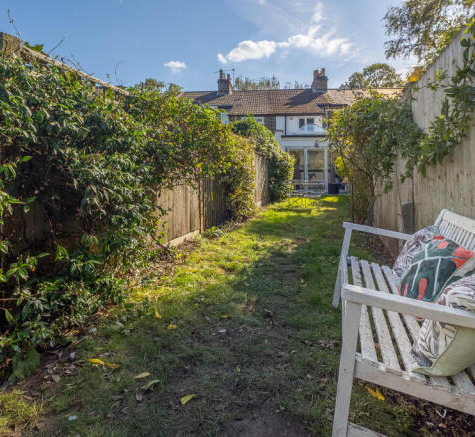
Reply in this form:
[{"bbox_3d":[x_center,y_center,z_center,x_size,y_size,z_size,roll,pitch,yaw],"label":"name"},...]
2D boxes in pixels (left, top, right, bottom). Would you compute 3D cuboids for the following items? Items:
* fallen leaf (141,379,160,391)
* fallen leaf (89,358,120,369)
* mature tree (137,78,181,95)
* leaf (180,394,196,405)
[{"bbox_3d":[-0.437,0.834,1.380,0.094,0.025,0.045,-5,11,-29],"label":"fallen leaf"},{"bbox_3d":[-0.753,0.810,1.531,0.192,0.020,0.050,3,10,14],"label":"fallen leaf"},{"bbox_3d":[-8.971,-8.500,31.000,6.500,14.000,6.500,0,0,0],"label":"mature tree"},{"bbox_3d":[-0.232,0.852,1.297,0.075,0.015,0.038,-6,11,-30],"label":"leaf"}]

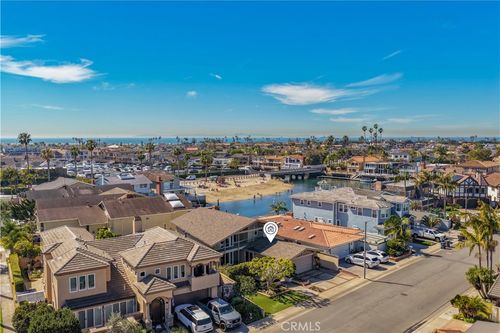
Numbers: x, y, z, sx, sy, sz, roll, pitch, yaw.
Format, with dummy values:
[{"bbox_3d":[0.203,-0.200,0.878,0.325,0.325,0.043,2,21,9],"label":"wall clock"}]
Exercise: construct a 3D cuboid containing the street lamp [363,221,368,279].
[{"bbox_3d":[14.684,10.582,49.133,0.350,7.410,0.600,-4,6,-43],"label":"street lamp"}]

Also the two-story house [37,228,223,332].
[{"bbox_3d":[-13.548,10.798,43.748,16.500,7.800,18.000,-2,5,-29],"label":"two-story house"}]

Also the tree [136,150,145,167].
[{"bbox_3d":[-59.430,-3.120,211.530,4.360,11.180,4.360,0,4,0],"label":"tree"}]

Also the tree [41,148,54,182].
[{"bbox_3d":[-74.206,0.333,142.439,4.200,13.600,4.200,0,4,0],"label":"tree"}]

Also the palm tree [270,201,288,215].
[{"bbox_3d":[5.764,9.478,75.943,3.400,5.500,3.400,0,4,0],"label":"palm tree"}]

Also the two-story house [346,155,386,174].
[{"bbox_3d":[58.523,-1.154,195.585,19.500,8.500,13.000,1,5,15],"label":"two-story house"}]

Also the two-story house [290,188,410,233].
[{"bbox_3d":[21.190,8.440,79.960,15.380,7.690,19.730,-4,6,-43],"label":"two-story house"}]

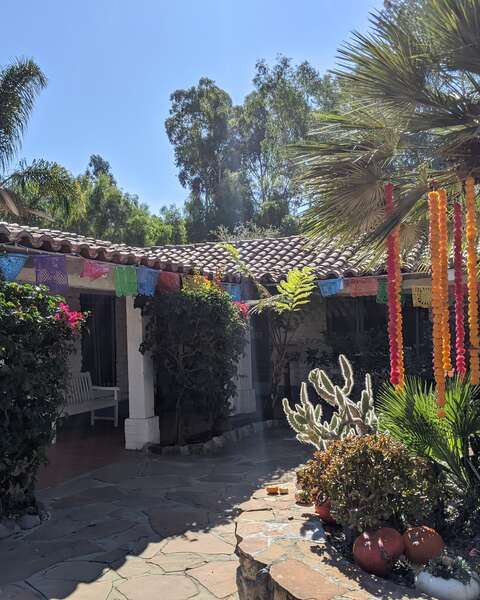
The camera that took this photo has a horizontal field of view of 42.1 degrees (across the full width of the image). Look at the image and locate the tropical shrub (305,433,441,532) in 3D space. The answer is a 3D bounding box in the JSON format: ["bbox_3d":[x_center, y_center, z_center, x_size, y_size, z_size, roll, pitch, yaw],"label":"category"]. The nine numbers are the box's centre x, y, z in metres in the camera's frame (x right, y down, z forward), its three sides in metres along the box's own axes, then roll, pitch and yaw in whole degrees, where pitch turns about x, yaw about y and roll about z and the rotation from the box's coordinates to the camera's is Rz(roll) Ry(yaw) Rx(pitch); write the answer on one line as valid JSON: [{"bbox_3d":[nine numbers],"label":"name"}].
[{"bbox_3d":[0.792,1.036,3.864,0.770,0.540,0.680,-1,-3,0],"label":"tropical shrub"}]

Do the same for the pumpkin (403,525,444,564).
[{"bbox_3d":[0.991,1.327,3.380,0.235,0.200,0.235,-1,-1,0],"label":"pumpkin"}]

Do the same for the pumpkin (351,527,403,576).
[{"bbox_3d":[0.633,1.149,2.850,0.230,0.220,0.230,-1,-2,0],"label":"pumpkin"}]

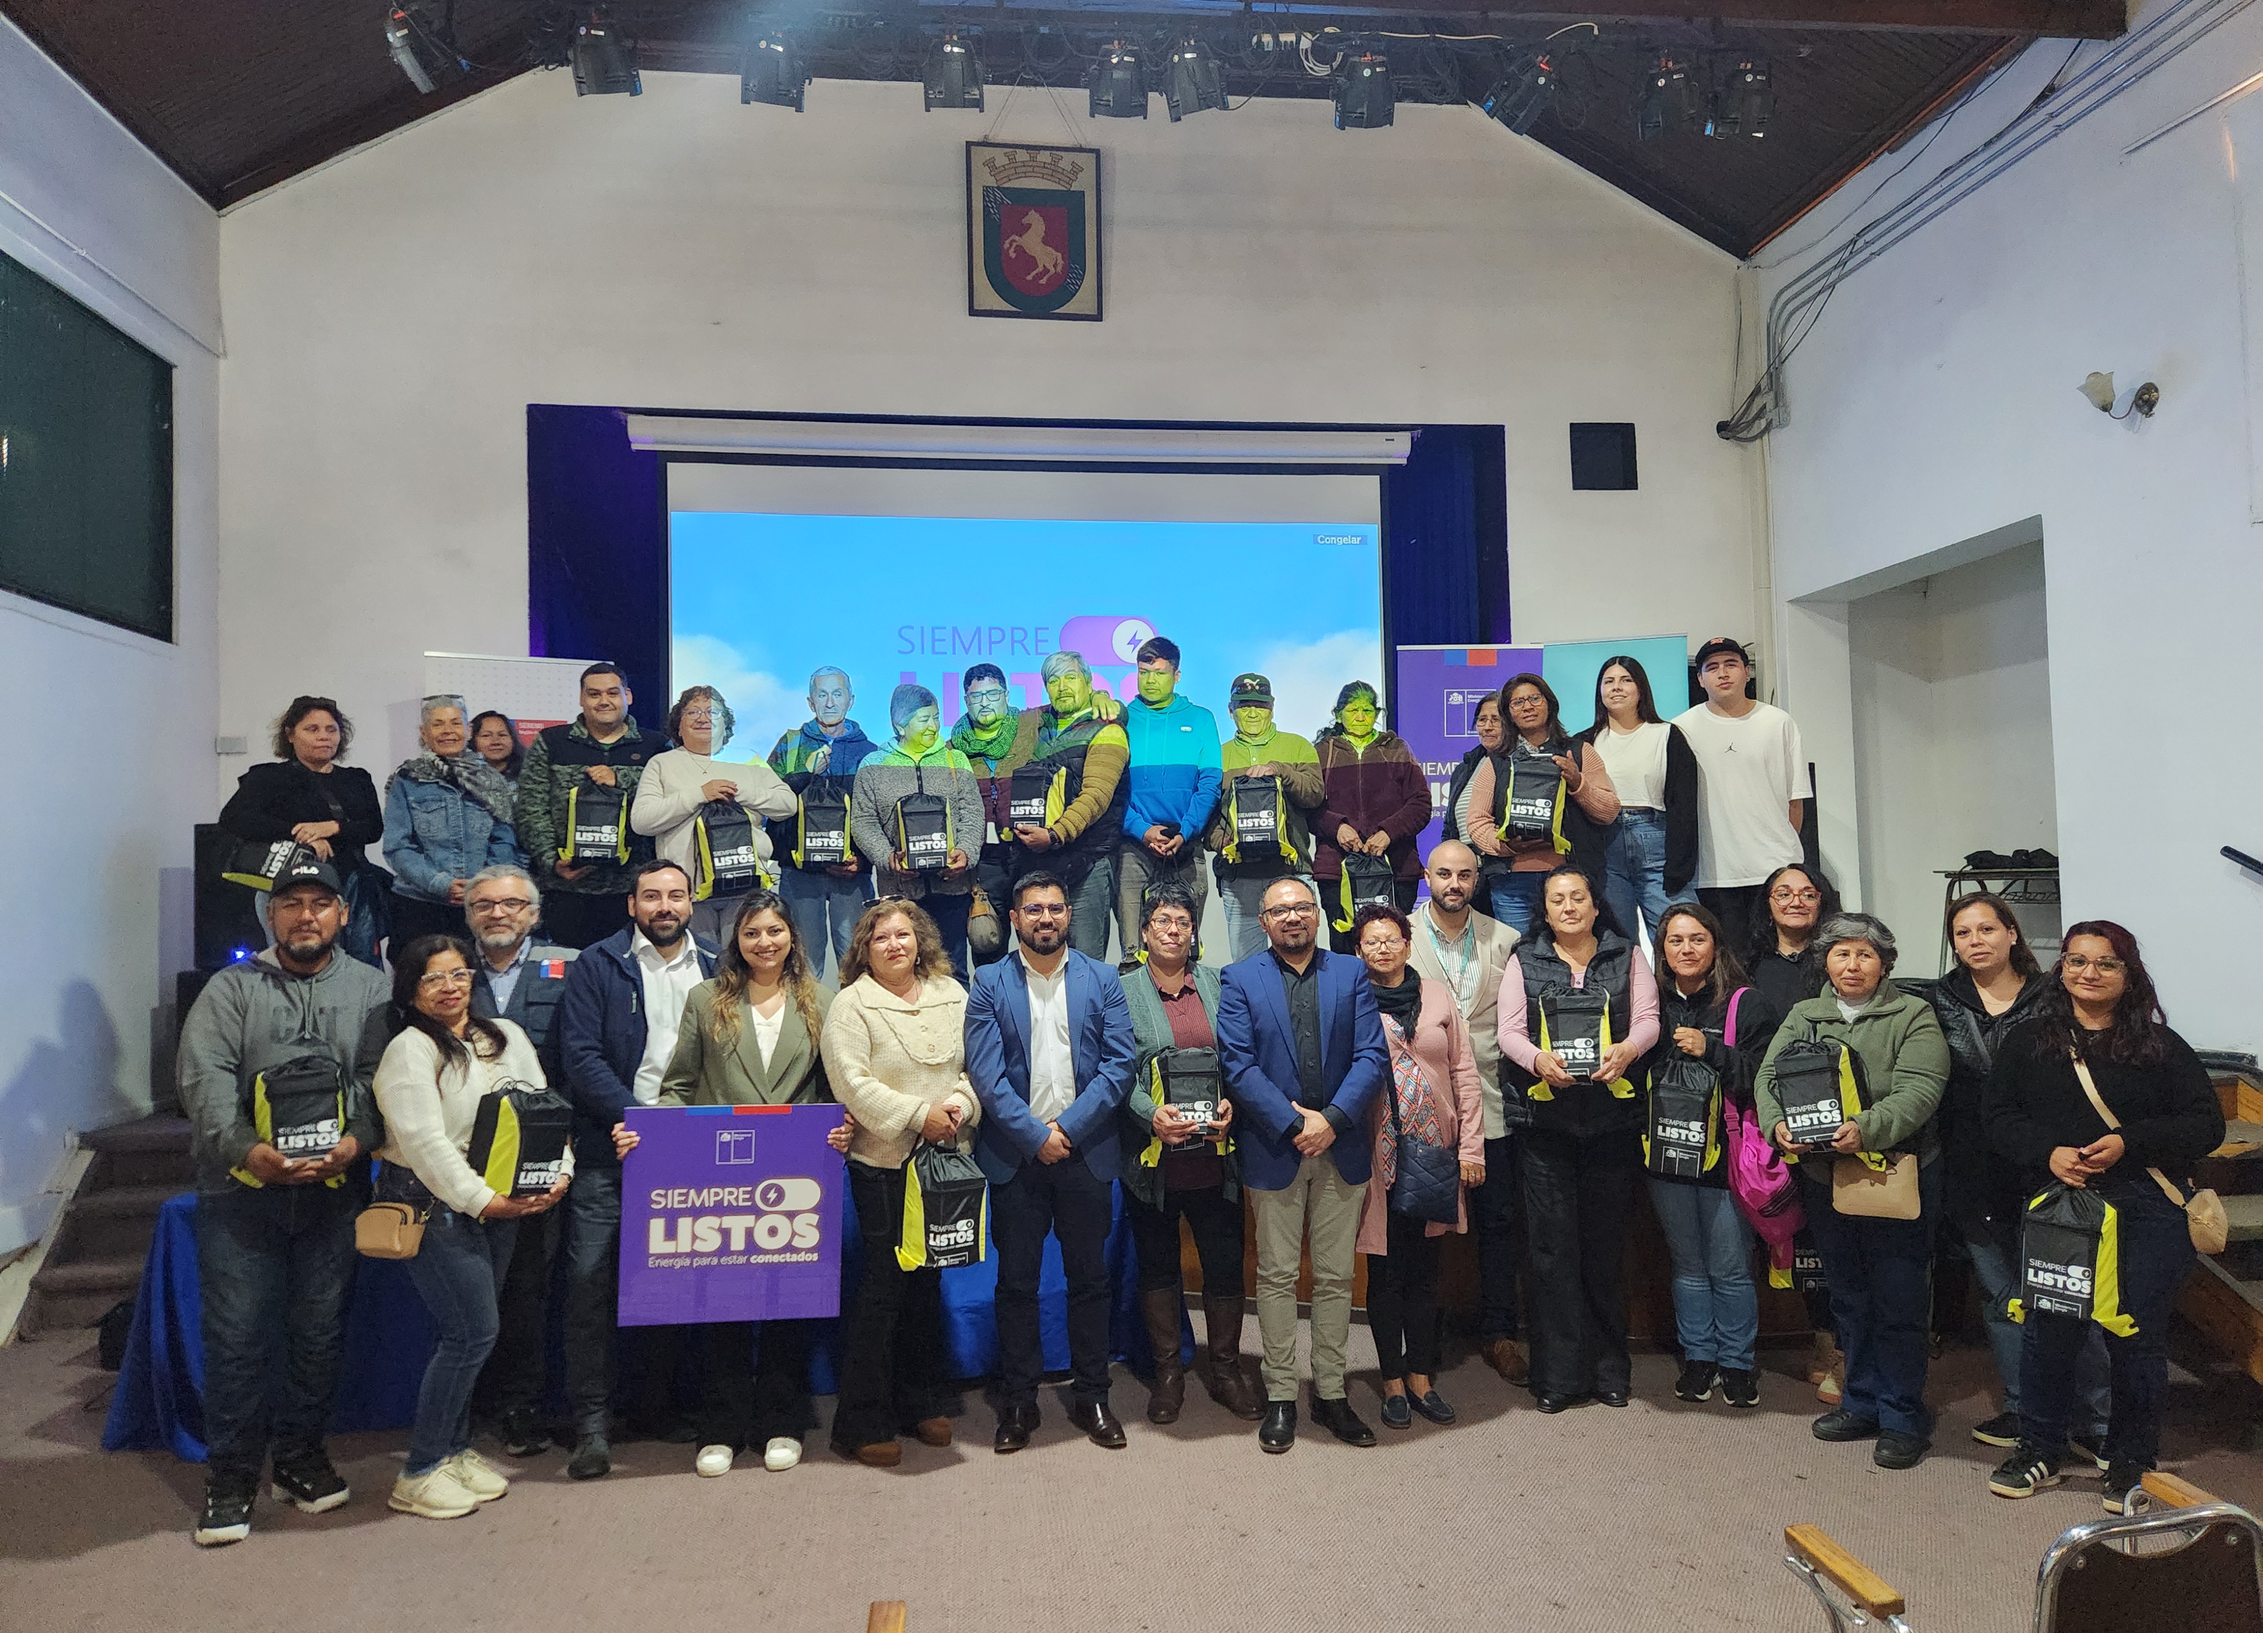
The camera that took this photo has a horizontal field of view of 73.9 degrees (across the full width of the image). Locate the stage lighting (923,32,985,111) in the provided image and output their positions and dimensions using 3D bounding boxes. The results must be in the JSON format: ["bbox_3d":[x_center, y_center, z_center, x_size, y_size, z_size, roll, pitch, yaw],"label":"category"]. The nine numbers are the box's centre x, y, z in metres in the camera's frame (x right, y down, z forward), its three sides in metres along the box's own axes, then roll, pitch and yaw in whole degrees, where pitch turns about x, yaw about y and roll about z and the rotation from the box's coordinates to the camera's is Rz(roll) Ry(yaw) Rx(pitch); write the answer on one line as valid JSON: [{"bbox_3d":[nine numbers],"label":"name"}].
[{"bbox_3d":[-0.653,-2.751,5.558,0.230,0.280,0.240,-1,34,-8],"label":"stage lighting"}]

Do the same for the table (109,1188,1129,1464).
[{"bbox_3d":[-1.544,1.546,5.136,3.200,0.740,0.750,-1,-3,-9],"label":"table"}]

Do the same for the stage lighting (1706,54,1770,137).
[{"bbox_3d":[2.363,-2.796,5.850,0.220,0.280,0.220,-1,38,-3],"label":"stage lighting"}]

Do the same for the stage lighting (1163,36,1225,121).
[{"bbox_3d":[0.237,-2.789,5.681,0.230,0.280,0.240,-2,35,11],"label":"stage lighting"}]

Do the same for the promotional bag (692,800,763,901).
[{"bbox_3d":[-1.494,0.128,5.560,0.230,0.370,0.150,-6,0,-22],"label":"promotional bag"}]

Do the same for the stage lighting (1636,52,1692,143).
[{"bbox_3d":[2.104,-2.837,5.936,0.230,0.280,0.240,-2,34,6],"label":"stage lighting"}]

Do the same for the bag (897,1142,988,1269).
[{"bbox_3d":[-0.533,1.094,4.220,0.220,0.340,0.130,0,-2,-36],"label":"bag"}]

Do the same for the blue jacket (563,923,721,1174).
[{"bbox_3d":[-1.445,0.690,4.460,0.500,0.700,0.310,-1,-2,-20],"label":"blue jacket"}]

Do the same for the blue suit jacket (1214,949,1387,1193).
[{"bbox_3d":[0.520,0.770,4.581,0.510,0.710,0.310,-1,-3,1],"label":"blue suit jacket"}]

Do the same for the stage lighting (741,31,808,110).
[{"bbox_3d":[-1.255,-2.612,5.270,0.240,0.300,0.250,5,25,-9],"label":"stage lighting"}]

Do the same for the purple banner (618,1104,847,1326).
[{"bbox_3d":[-1.119,1.116,4.220,0.600,0.605,0.020,2,-3,-12],"label":"purple banner"}]

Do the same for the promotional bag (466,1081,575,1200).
[{"bbox_3d":[-1.637,0.874,4.030,0.150,0.320,0.210,-3,-11,32],"label":"promotional bag"}]

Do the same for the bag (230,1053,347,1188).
[{"bbox_3d":[-2.147,0.779,3.840,0.240,0.320,0.140,0,-2,-33],"label":"bag"}]

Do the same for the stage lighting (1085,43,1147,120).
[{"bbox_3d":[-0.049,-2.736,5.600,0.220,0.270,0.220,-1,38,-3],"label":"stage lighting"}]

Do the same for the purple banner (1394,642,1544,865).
[{"bbox_3d":[1.868,0.068,8.152,0.830,2.000,0.100,-1,-3,-5],"label":"purple banner"}]

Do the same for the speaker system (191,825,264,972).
[{"bbox_3d":[-3.666,0.339,6.330,0.380,0.610,0.370,-1,-2,-12],"label":"speaker system"}]

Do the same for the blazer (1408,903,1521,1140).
[{"bbox_3d":[1.085,0.672,4.950,0.500,0.750,0.300,-2,-2,8],"label":"blazer"}]

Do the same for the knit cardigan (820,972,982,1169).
[{"bbox_3d":[-0.706,0.759,4.530,0.490,0.570,0.330,0,-2,-24],"label":"knit cardigan"}]

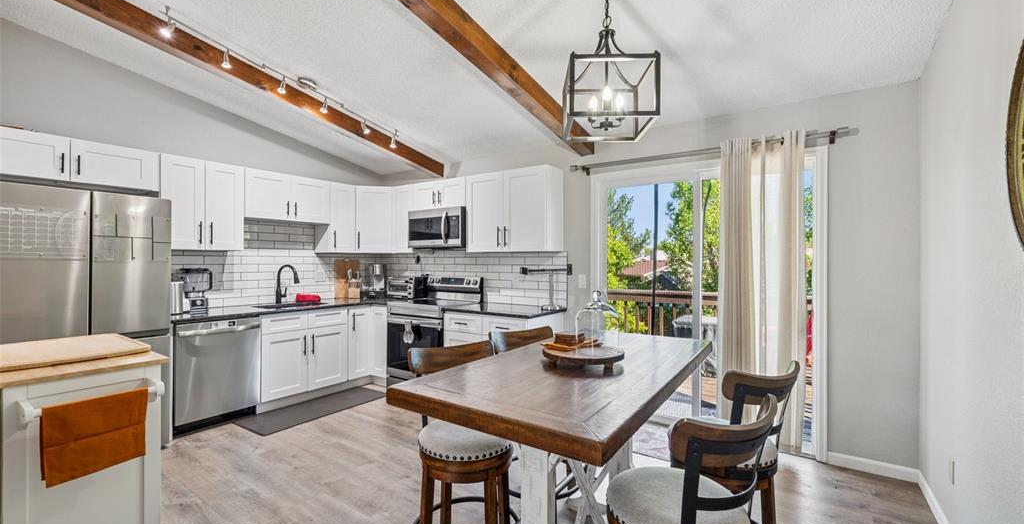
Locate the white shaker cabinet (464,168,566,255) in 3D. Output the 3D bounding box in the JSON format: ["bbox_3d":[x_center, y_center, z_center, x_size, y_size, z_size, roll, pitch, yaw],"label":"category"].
[{"bbox_3d":[0.011,-0.469,4.110,0.915,0.750,0.330,0,0,34],"label":"white shaker cabinet"}]

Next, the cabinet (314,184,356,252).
[{"bbox_3d":[-1.978,-0.478,4.787,0.315,0.757,0.312,0,0,35],"label":"cabinet"}]

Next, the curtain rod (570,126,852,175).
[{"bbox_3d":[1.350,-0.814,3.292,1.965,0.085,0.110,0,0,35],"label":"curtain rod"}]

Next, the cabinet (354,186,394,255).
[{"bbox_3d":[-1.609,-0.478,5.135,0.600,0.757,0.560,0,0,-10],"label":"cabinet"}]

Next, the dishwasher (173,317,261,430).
[{"bbox_3d":[-2.567,0.861,3.584,0.619,0.820,0.604,0,0,34],"label":"dishwasher"}]

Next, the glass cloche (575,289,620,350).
[{"bbox_3d":[0.323,0.225,1.610,0.165,0.234,0.165,0,0,34],"label":"glass cloche"}]

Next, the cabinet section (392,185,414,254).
[{"bbox_3d":[-1.133,-0.479,4.929,0.362,0.756,0.315,0,0,35],"label":"cabinet section"}]

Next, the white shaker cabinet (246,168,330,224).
[{"bbox_3d":[-2.292,-0.625,4.276,0.327,0.451,0.842,0,0,34],"label":"white shaker cabinet"}]

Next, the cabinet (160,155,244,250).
[{"bbox_3d":[-2.727,-0.475,3.716,0.315,0.757,0.606,0,0,35],"label":"cabinet"}]

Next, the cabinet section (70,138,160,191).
[{"bbox_3d":[-3.059,-0.708,3.265,0.315,0.298,0.494,0,0,35],"label":"cabinet section"}]

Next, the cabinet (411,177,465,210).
[{"bbox_3d":[-0.680,-0.695,4.585,0.763,0.301,0.330,0,0,34],"label":"cabinet"}]

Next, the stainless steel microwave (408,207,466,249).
[{"bbox_3d":[-0.703,-0.342,4.555,0.760,0.404,0.403,0,0,34],"label":"stainless steel microwave"}]

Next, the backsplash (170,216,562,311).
[{"bbox_3d":[-1.259,0.013,3.752,2.680,0.826,2.364,0,0,35],"label":"backsplash"}]

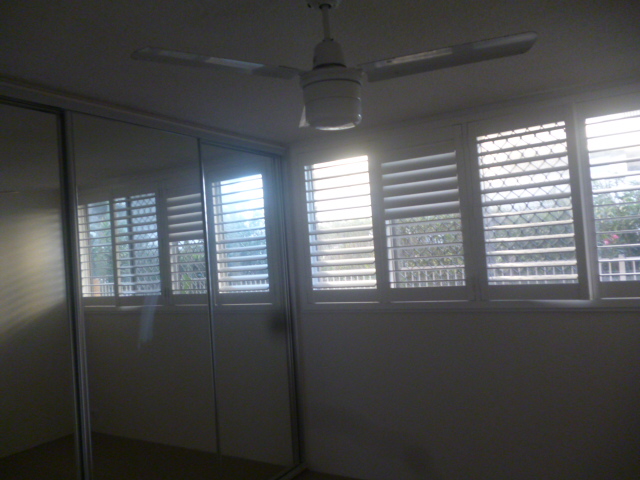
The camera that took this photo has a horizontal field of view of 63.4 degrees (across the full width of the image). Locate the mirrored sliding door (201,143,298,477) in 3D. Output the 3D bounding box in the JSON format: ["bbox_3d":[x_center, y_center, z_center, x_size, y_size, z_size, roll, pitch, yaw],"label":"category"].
[{"bbox_3d":[-0.458,0.507,3.469,0.050,2.249,0.823,-5,-2,32],"label":"mirrored sliding door"}]

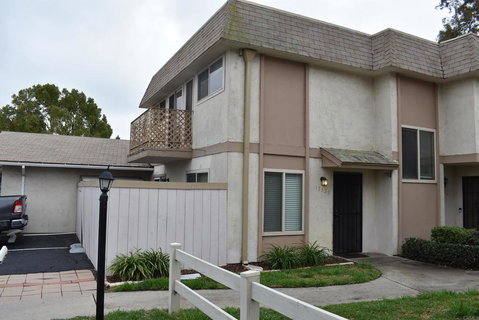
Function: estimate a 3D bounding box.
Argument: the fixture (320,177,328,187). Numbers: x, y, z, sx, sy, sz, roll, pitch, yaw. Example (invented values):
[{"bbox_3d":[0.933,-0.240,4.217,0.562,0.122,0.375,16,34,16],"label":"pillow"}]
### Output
[{"bbox_3d":[2.119,0.550,8.877,0.140,0.260,0.160,3,-4,-27],"label":"fixture"}]

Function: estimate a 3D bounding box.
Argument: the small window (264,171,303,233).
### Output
[{"bbox_3d":[1.071,1.003,8.510,1.183,1.544,0.101,3,-5,-28],"label":"small window"}]

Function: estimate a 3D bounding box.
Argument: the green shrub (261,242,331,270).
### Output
[{"bbox_3d":[1.221,2.068,7.885,1.512,0.496,0.739,3,-5,-28],"label":"green shrub"}]

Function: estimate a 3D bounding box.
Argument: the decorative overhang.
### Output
[{"bbox_3d":[3.052,-0.023,9.079,1.950,0.500,0.740,3,-4,-27],"label":"decorative overhang"}]

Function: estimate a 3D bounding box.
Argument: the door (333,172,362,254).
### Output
[{"bbox_3d":[2.801,1.376,9.297,1.010,2.070,0.100,3,-4,-27],"label":"door"}]

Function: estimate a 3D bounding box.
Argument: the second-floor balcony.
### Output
[{"bbox_3d":[-2.447,-0.614,10.846,1.218,1.310,2.688,3,-5,-28],"label":"second-floor balcony"}]

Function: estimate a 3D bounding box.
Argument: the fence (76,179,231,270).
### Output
[{"bbox_3d":[-2.776,1.499,9.841,2.545,1.747,6.065,3,-5,-28],"label":"fence"}]

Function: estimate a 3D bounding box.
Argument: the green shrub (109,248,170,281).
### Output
[{"bbox_3d":[-1.791,1.889,6.549,1.042,0.487,0.588,3,-5,-28],"label":"green shrub"}]

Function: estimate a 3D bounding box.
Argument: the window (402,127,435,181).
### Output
[{"bbox_3d":[5.007,-0.135,9.982,1.462,1.537,0.101,3,-5,-28],"label":"window"}]

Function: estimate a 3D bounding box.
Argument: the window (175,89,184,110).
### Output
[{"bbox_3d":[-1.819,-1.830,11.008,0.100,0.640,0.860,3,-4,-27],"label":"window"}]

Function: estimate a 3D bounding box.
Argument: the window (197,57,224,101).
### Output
[{"bbox_3d":[-0.700,-1.944,8.853,0.100,0.770,1.620,3,-4,-27],"label":"window"}]

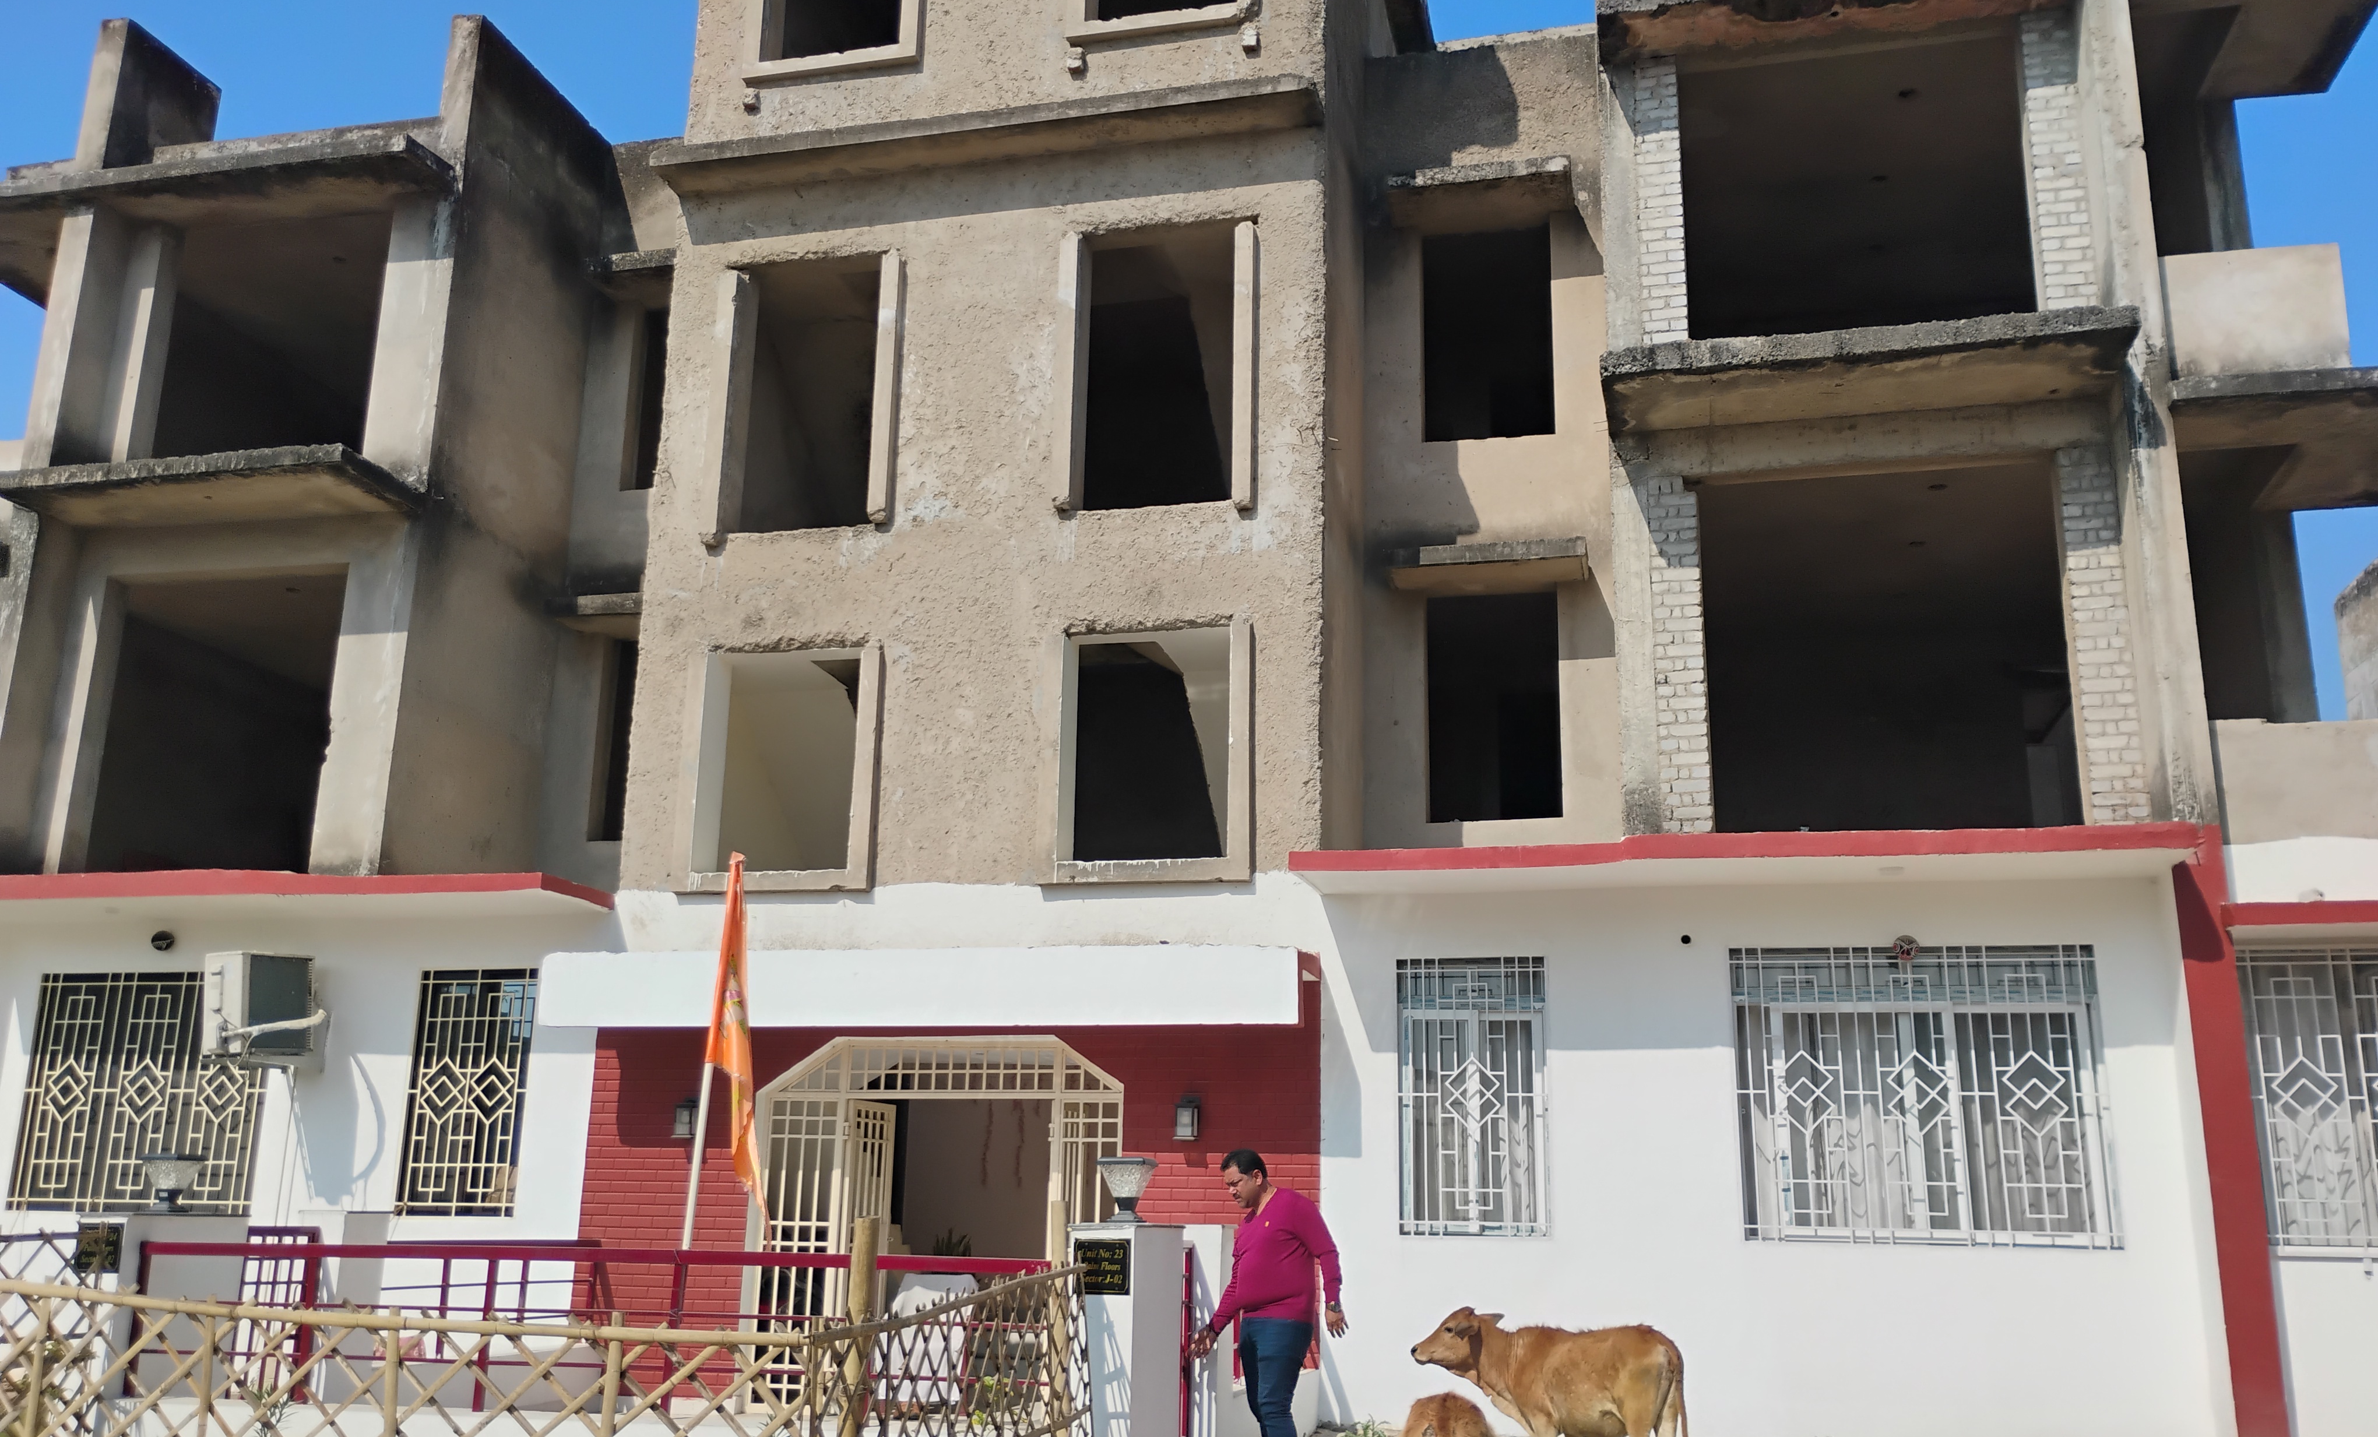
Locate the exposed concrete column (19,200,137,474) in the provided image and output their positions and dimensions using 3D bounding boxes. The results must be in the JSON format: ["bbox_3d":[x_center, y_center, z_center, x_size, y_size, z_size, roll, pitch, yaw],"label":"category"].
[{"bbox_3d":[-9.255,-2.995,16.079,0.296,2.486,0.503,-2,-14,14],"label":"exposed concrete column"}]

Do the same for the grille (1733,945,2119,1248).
[{"bbox_3d":[4.442,2.280,11.709,2.130,1.778,0.075,-2,-15,13],"label":"grille"}]

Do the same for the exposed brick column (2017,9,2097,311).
[{"bbox_3d":[5.701,-3.485,12.660,0.307,2.351,0.266,-2,-15,13],"label":"exposed brick column"}]

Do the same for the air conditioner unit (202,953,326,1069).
[{"bbox_3d":[-6.556,2.002,13.513,0.300,0.630,0.760,-2,-15,13],"label":"air conditioner unit"}]

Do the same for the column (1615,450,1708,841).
[{"bbox_3d":[3.180,-0.439,12.904,0.527,2.801,0.273,-2,-15,13],"label":"column"}]

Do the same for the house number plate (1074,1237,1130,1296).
[{"bbox_3d":[-0.359,2.241,7.869,0.241,0.221,0.020,-2,-14,14],"label":"house number plate"}]

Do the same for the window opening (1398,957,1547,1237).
[{"bbox_3d":[1.817,2.423,12.360,0.940,1.744,0.169,-2,-15,13],"label":"window opening"}]

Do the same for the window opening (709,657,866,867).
[{"bbox_3d":[-2.988,0.324,14.142,1.227,1.654,0.263,-2,-15,13],"label":"window opening"}]

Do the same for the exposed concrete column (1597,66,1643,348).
[{"bbox_3d":[3.081,-3.497,13.721,0.244,2.453,0.254,-2,-15,13],"label":"exposed concrete column"}]

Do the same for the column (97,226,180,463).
[{"bbox_3d":[-8.894,-2.969,16.287,0.311,2.368,0.252,-2,-14,14],"label":"column"}]

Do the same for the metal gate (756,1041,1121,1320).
[{"bbox_3d":[-1.725,3.395,12.983,2.632,2.449,0.103,-2,-15,13],"label":"metal gate"}]

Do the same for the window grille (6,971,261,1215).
[{"bbox_3d":[-7.660,2.756,14.236,2.095,1.737,0.204,-2,-15,13],"label":"window grille"}]

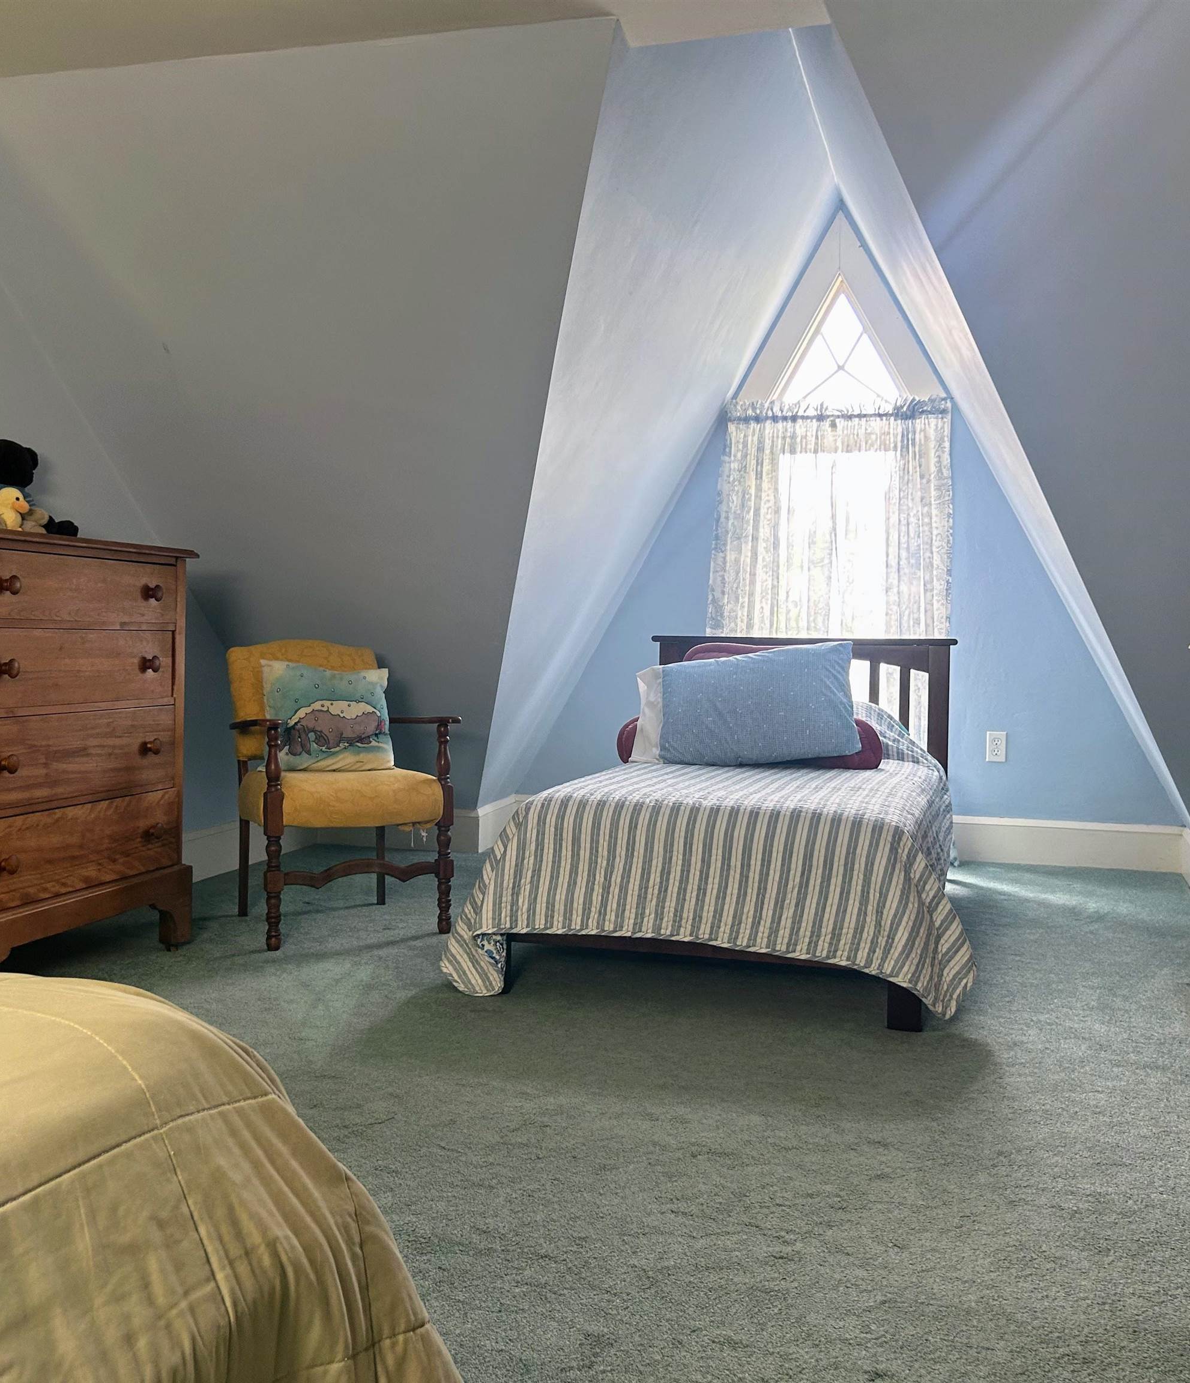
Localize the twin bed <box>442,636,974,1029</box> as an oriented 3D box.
[{"bbox_3d":[0.480,0.270,4.090,1.160,0.870,2.000,1,1,16],"label":"twin bed"}]

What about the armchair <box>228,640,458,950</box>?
[{"bbox_3d":[-0.792,0.271,4.146,0.585,0.845,0.635,0,2,-27],"label":"armchair"}]

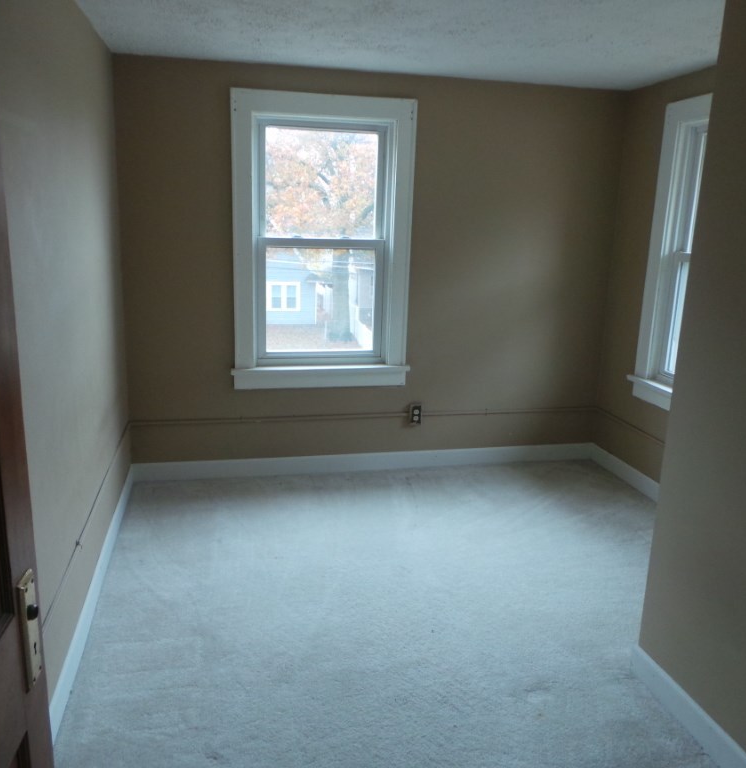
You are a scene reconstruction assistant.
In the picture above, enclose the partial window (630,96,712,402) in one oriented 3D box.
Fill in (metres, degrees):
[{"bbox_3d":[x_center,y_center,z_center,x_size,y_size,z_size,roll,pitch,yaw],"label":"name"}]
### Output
[{"bbox_3d":[1.724,-0.628,3.507,0.130,1.656,1.030,-1,14,-12],"label":"partial window"}]

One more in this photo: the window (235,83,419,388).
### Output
[{"bbox_3d":[-0.278,-0.777,3.891,1.053,1.641,0.110,-1,14,-12],"label":"window"}]

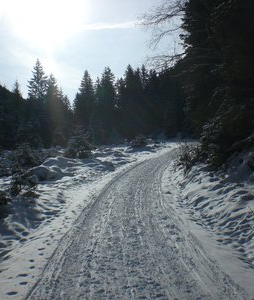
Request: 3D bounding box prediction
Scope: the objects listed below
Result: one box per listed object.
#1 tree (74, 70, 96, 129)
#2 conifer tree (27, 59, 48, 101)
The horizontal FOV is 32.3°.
[{"bbox_3d":[-5.800,-5.600,60.000,3.400,10.400,3.400,0,0,0],"label":"tree"},{"bbox_3d":[-11.600,-6.000,57.000,3.400,11.600,3.400,0,0,0],"label":"conifer tree"}]

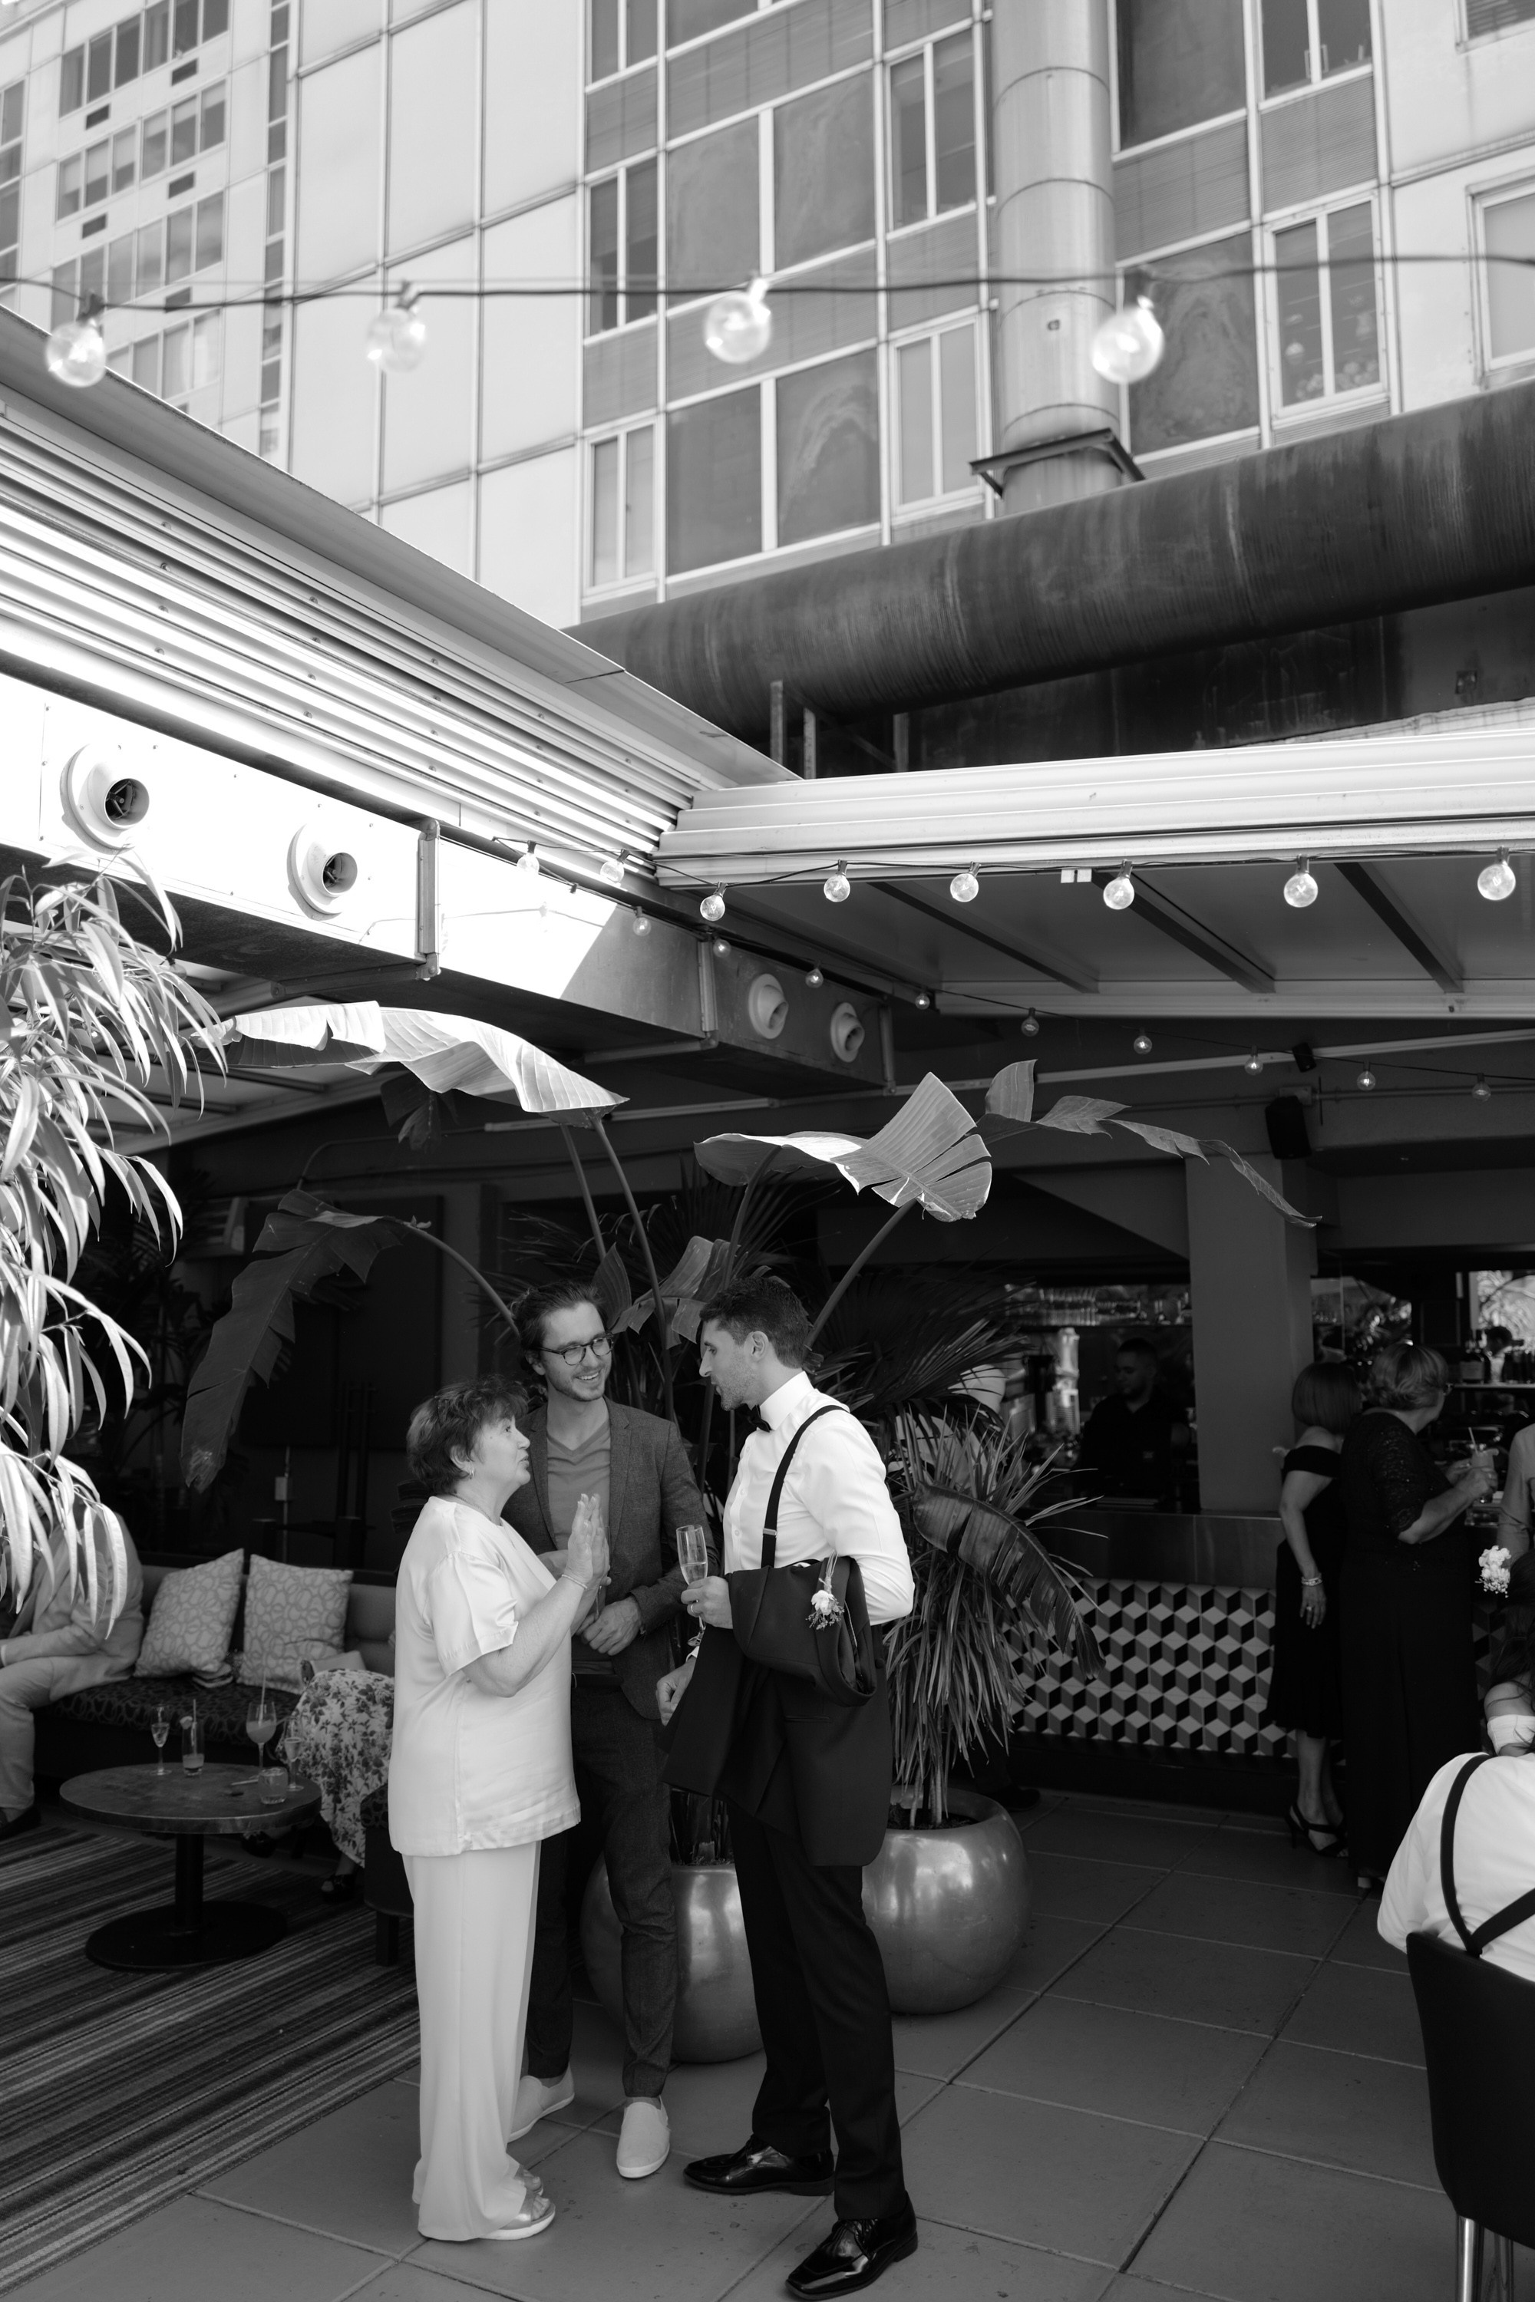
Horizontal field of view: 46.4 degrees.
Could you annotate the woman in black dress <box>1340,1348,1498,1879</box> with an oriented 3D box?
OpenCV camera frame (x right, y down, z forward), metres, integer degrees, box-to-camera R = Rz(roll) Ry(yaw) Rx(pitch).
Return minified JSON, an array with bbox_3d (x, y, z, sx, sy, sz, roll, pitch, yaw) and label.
[{"bbox_3d":[2.063,1.435,5.611,0.460,1.680,0.470,2,-6,-21],"label":"woman in black dress"}]

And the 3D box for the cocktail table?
[{"bbox_3d":[-1.651,2.035,5.114,0.810,0.410,0.560,-3,-6,28],"label":"cocktail table"}]

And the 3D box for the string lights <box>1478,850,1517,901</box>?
[{"bbox_3d":[1.856,-0.702,4.550,0.100,0.130,0.100,-3,-6,28],"label":"string lights"}]

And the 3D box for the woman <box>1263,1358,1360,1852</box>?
[{"bbox_3d":[1.873,1.506,5.986,0.360,1.610,0.430,2,-6,-21],"label":"woman"}]

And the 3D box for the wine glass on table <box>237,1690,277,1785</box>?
[{"bbox_3d":[-1.491,1.721,5.252,0.092,0.240,0.092,-3,-6,28],"label":"wine glass on table"}]

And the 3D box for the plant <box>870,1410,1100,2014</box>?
[{"bbox_3d":[0.483,1.450,4.817,0.820,1.510,0.800,0,-5,0],"label":"plant"}]

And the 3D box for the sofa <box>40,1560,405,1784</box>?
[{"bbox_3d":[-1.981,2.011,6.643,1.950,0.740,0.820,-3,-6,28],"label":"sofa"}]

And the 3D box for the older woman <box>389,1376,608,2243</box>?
[{"bbox_3d":[-0.542,1.270,3.558,0.430,1.640,0.500,1,-5,-7],"label":"older woman"}]

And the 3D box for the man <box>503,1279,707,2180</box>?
[{"bbox_3d":[-0.378,1.208,3.925,0.540,1.830,0.420,-1,-5,7],"label":"man"}]

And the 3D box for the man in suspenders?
[{"bbox_3d":[0.037,1.171,3.557,0.490,1.835,0.530,1,-5,-12],"label":"man in suspenders"}]

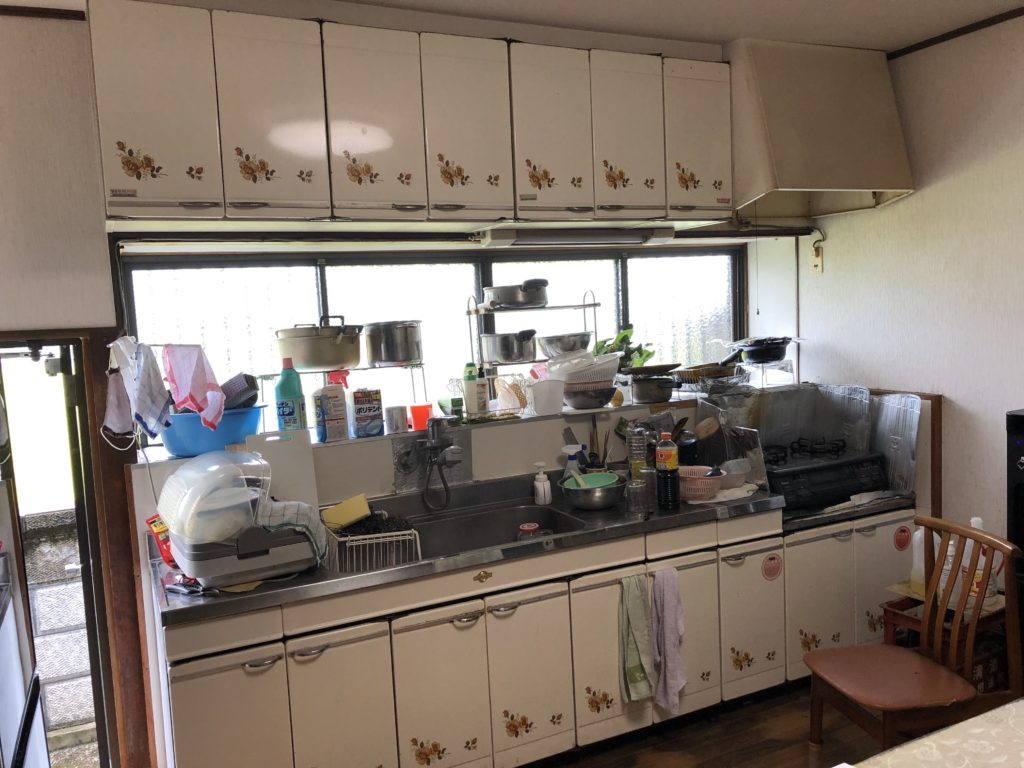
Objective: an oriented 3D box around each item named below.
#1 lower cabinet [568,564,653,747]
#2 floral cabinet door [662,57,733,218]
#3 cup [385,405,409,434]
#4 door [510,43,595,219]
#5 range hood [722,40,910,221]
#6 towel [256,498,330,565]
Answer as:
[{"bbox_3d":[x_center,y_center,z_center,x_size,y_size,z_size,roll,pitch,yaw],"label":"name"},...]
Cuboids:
[{"bbox_3d":[0.332,0.898,2.758,0.298,0.557,0.022,-5,6,-25],"label":"lower cabinet"},{"bbox_3d":[0.672,-0.878,2.998,0.298,0.559,0.022,-5,6,-25],"label":"floral cabinet door"},{"bbox_3d":[-0.413,0.126,2.969,0.079,0.094,0.079,-3,5,0],"label":"cup"},{"bbox_3d":[0.132,-0.831,2.743,0.298,0.554,0.025,-5,6,-25],"label":"door"},{"bbox_3d":[1.094,-0.976,3.247,0.670,0.595,0.550,-5,6,-25],"label":"range hood"},{"bbox_3d":[-0.685,0.458,2.551,0.180,0.133,0.310,-5,6,-25],"label":"towel"}]

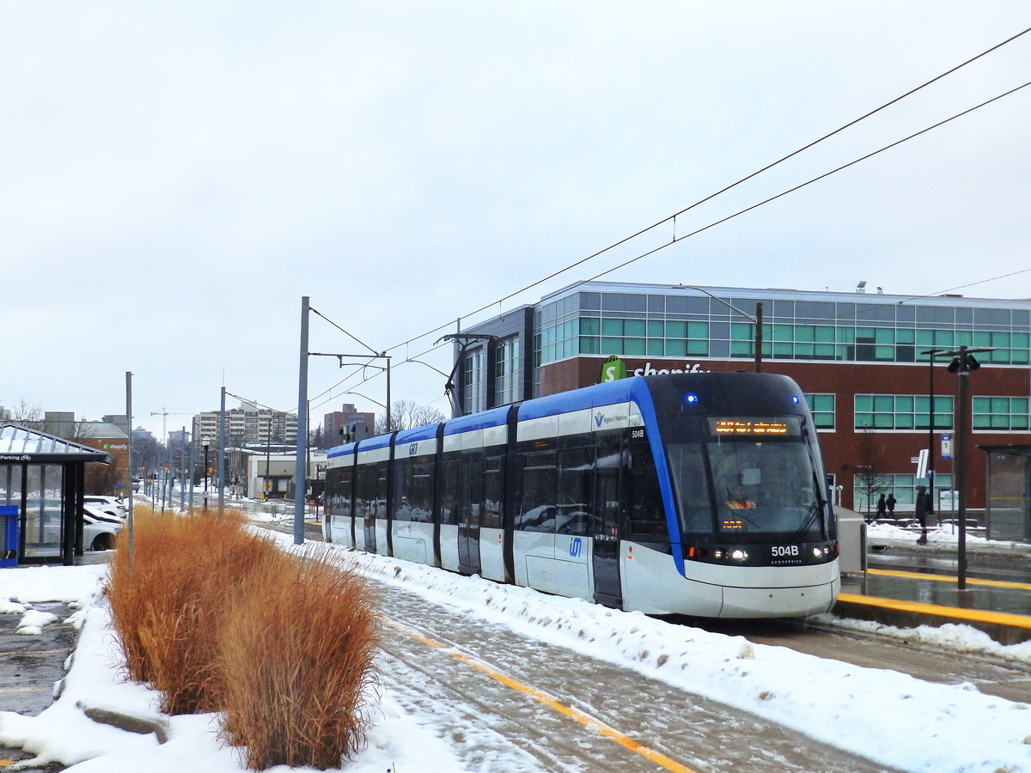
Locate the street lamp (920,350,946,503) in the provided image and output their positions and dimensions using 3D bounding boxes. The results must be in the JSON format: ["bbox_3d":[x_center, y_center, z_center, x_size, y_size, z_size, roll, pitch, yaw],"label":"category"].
[{"bbox_3d":[17.849,1.988,48.500,0.400,7.200,1.450,2,-4,-20],"label":"street lamp"}]

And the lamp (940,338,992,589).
[{"bbox_3d":[7.007,1.276,17.700,0.400,3.850,1.300,2,-4,-20],"label":"lamp"}]

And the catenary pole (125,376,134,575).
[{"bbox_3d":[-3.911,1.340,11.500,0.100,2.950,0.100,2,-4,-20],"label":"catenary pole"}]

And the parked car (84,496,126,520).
[{"bbox_3d":[-24.271,6.966,63.500,4.500,1.660,1.830,1,-4,-16],"label":"parked car"}]

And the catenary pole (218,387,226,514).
[{"bbox_3d":[-18.354,4.246,70.800,0.330,8.600,0.330,2,-4,-20],"label":"catenary pole"}]

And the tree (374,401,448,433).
[{"bbox_3d":[-11.438,7.409,122.000,7.600,12.000,7.600,2,-4,-20],"label":"tree"}]

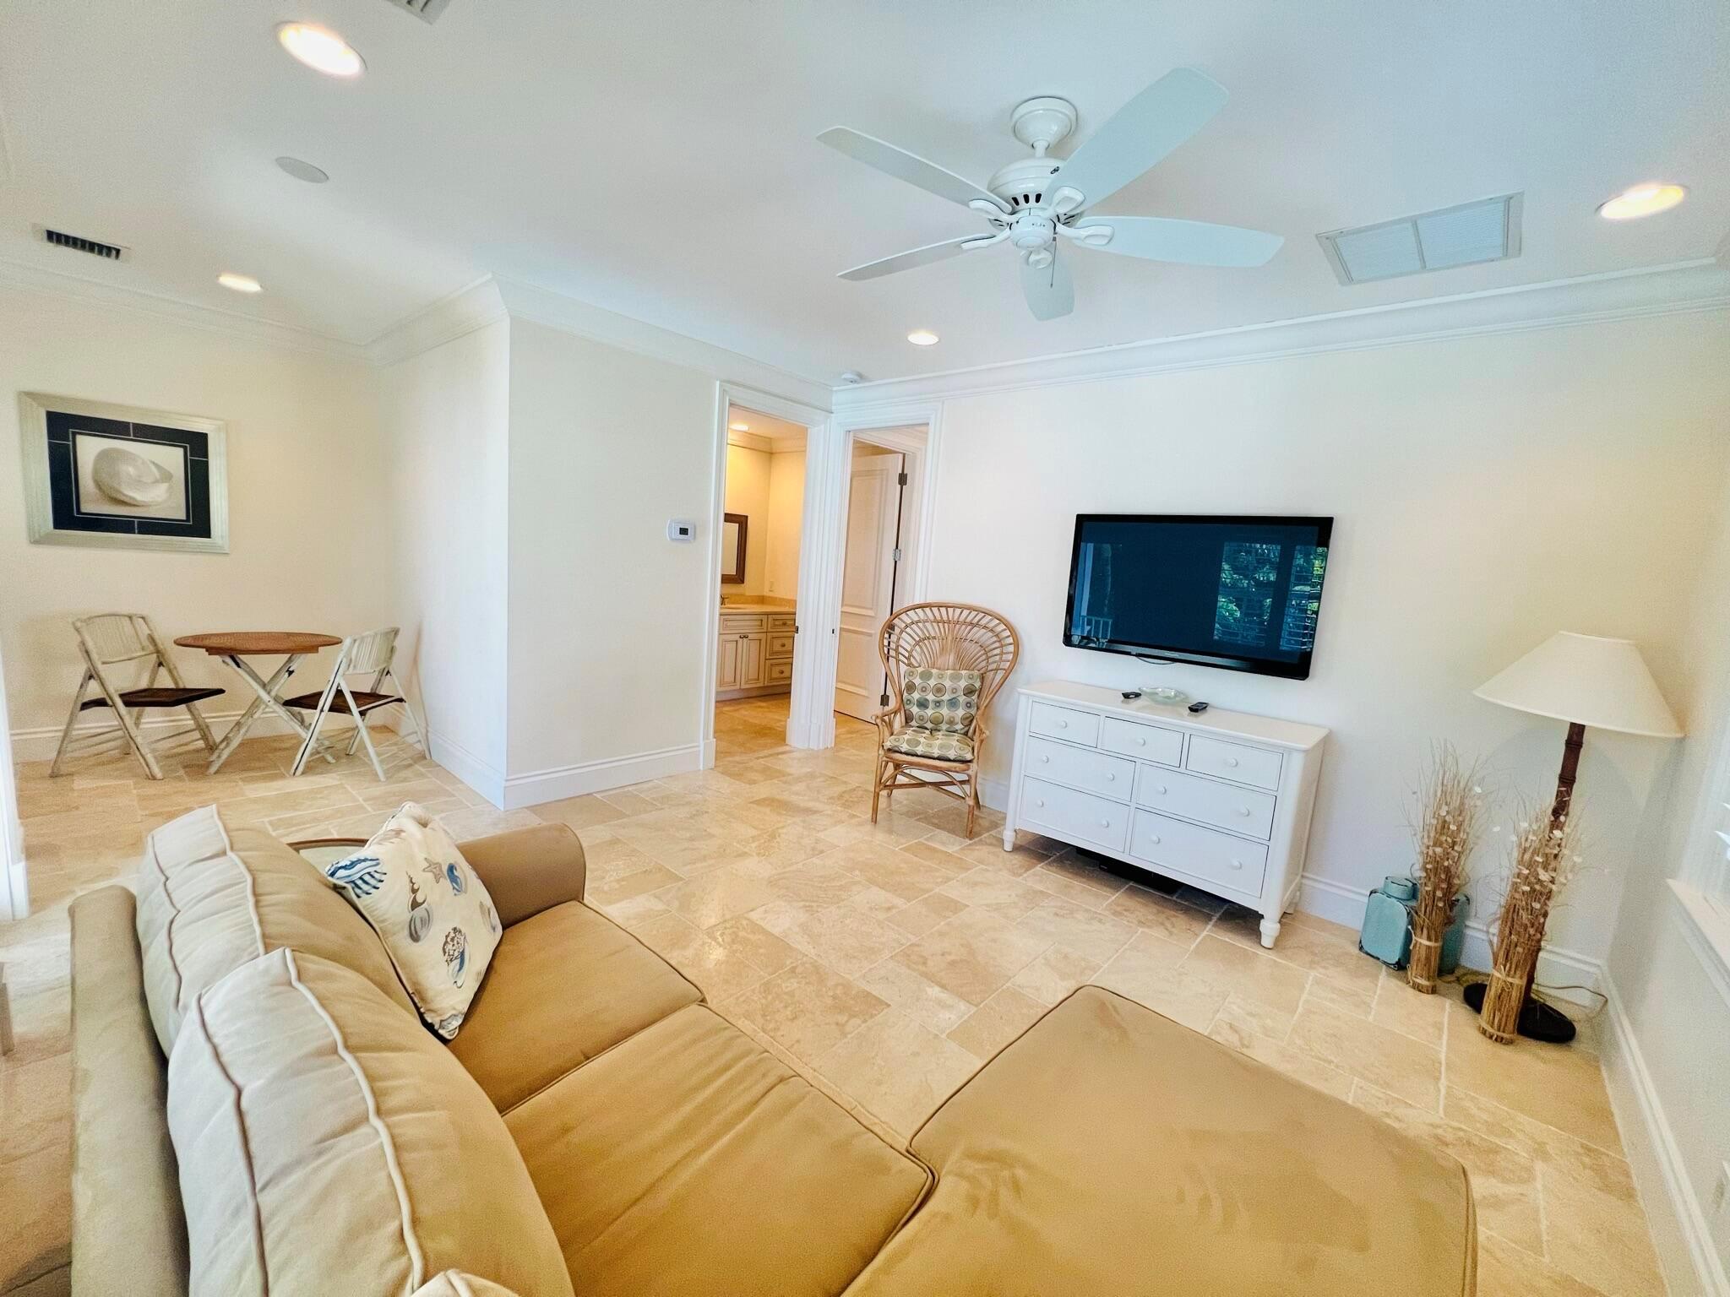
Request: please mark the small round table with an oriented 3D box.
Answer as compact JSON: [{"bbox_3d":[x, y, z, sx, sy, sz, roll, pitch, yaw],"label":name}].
[{"bbox_3d":[-3.703,0.322,4.027,0.752,0.770,0.752,10,9,40],"label":"small round table"}]

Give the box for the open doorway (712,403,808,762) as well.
[{"bbox_3d":[-0.796,-0.418,4.801,0.130,2.471,0.742,11,10,40],"label":"open doorway"}]

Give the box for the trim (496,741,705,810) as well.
[{"bbox_3d":[-1.553,0.784,4.060,0.022,0.172,1.290,11,10,40],"label":"trim"}]

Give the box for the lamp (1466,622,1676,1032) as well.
[{"bbox_3d":[2.484,0.664,2.346,0.509,1.446,0.509,10,9,40],"label":"lamp"}]

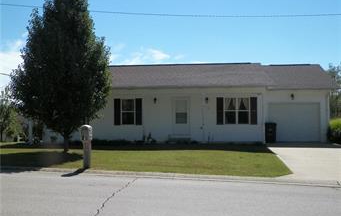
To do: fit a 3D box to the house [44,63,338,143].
[{"bbox_3d":[1.120,-0.410,25.350,16.000,4.750,8.300,0,-2,7],"label":"house"}]

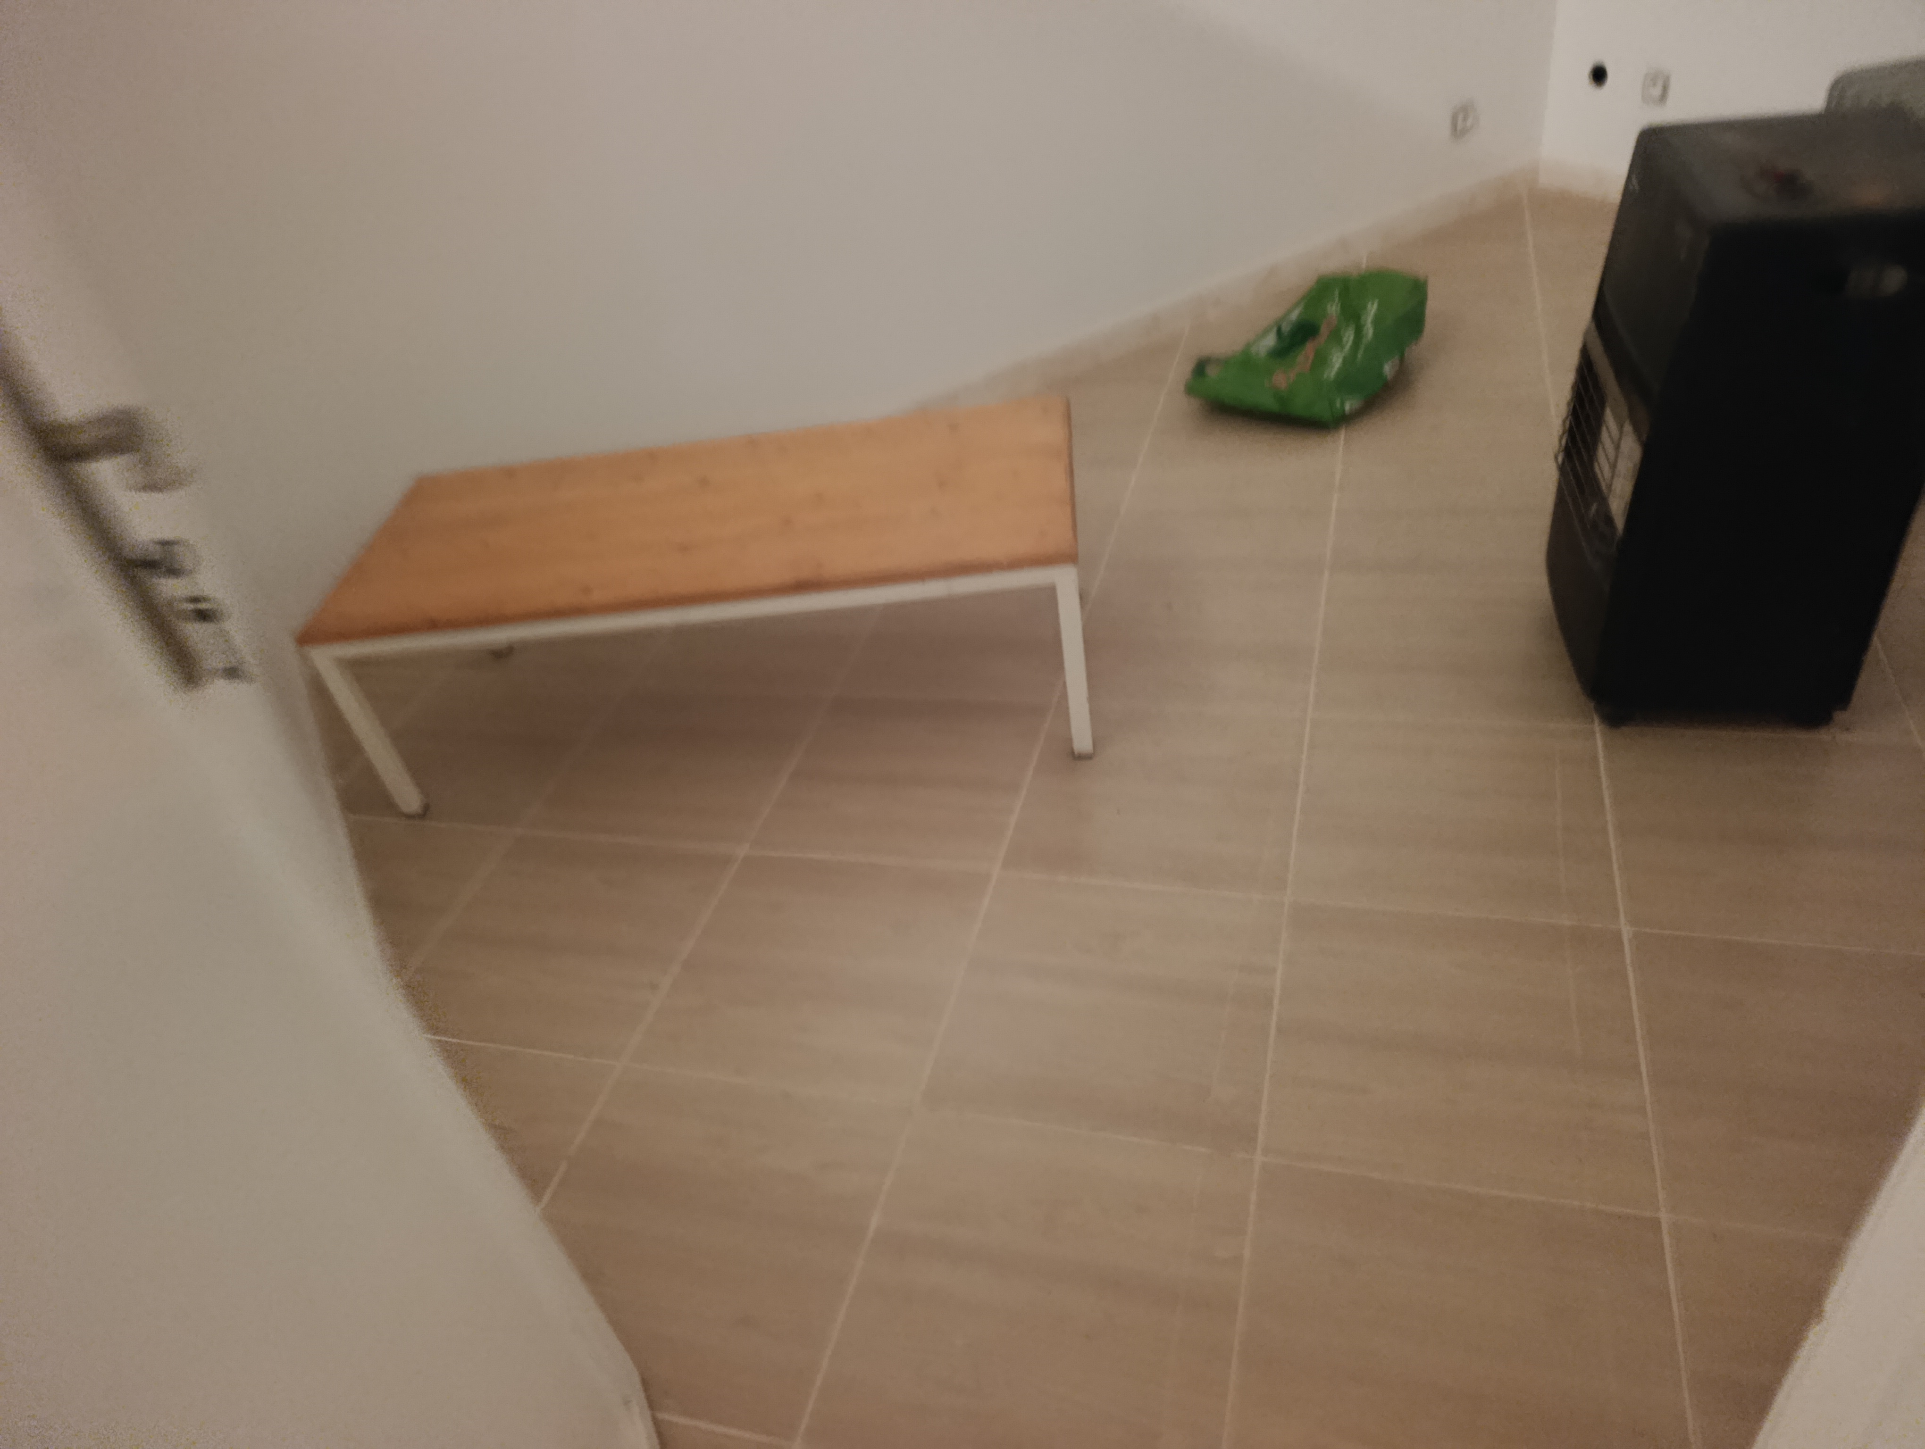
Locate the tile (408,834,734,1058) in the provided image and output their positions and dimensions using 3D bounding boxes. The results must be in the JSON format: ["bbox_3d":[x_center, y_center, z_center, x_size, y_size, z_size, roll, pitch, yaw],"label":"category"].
[{"bbox_3d":[-0.622,0.338,2.027,0.435,0.015,0.429,3,40,18],"label":"tile"}]

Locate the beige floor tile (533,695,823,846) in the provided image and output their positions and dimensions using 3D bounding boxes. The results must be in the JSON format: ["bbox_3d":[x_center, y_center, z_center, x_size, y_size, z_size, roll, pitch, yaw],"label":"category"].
[{"bbox_3d":[-0.507,0.070,2.335,0.435,0.015,0.429,3,40,18],"label":"beige floor tile"}]

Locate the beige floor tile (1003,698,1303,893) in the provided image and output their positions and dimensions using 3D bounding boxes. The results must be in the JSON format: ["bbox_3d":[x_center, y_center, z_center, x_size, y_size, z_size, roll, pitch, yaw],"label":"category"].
[{"bbox_3d":[0.319,0.112,2.063,0.435,0.015,0.429,3,40,18],"label":"beige floor tile"}]

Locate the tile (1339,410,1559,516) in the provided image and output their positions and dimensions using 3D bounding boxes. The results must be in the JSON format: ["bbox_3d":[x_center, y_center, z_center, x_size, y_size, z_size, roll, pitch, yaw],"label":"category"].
[{"bbox_3d":[1.025,-0.553,2.712,0.435,0.015,0.429,3,40,18],"label":"tile"}]

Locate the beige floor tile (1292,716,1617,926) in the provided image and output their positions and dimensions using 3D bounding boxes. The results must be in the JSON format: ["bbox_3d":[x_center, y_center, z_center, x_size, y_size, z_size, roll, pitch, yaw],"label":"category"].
[{"bbox_3d":[0.731,0.133,1.927,0.435,0.015,0.429,3,40,18],"label":"beige floor tile"}]

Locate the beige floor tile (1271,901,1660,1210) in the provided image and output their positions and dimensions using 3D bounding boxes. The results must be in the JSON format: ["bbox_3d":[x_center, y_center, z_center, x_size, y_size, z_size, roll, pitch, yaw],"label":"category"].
[{"bbox_3d":[0.616,0.401,1.619,0.435,0.015,0.429,3,40,18],"label":"beige floor tile"}]

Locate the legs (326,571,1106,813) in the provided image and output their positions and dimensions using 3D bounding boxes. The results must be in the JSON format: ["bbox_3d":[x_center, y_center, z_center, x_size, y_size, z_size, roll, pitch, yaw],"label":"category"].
[{"bbox_3d":[-0.410,-0.199,2.322,1.254,0.384,0.502,-5,38,9],"label":"legs"}]

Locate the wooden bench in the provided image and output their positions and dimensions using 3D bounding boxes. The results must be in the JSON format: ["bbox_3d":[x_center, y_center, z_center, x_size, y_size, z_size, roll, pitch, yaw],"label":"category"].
[{"bbox_3d":[-0.413,-0.209,2.314,1.272,0.411,0.515,-5,38,9],"label":"wooden bench"}]

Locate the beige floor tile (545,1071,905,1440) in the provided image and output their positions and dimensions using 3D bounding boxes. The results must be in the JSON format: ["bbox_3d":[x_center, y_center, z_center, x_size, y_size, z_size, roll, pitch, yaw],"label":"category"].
[{"bbox_3d":[-0.324,0.627,1.584,0.435,0.015,0.429,3,40,18],"label":"beige floor tile"}]

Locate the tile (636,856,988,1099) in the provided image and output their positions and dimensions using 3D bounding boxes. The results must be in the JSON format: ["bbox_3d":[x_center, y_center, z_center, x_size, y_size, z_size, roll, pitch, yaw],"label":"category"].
[{"bbox_3d":[-0.209,0.359,1.891,0.435,0.015,0.429,3,40,18],"label":"tile"}]

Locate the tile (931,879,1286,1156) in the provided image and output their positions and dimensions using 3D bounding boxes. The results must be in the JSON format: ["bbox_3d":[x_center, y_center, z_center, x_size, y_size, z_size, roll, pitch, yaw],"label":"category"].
[{"bbox_3d":[0.204,0.380,1.755,0.435,0.015,0.429,3,40,18],"label":"tile"}]

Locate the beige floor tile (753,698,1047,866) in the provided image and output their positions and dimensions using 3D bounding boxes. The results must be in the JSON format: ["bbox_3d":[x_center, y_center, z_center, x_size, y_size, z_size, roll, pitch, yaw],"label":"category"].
[{"bbox_3d":[-0.094,0.091,2.199,0.435,0.015,0.429,3,40,18],"label":"beige floor tile"}]

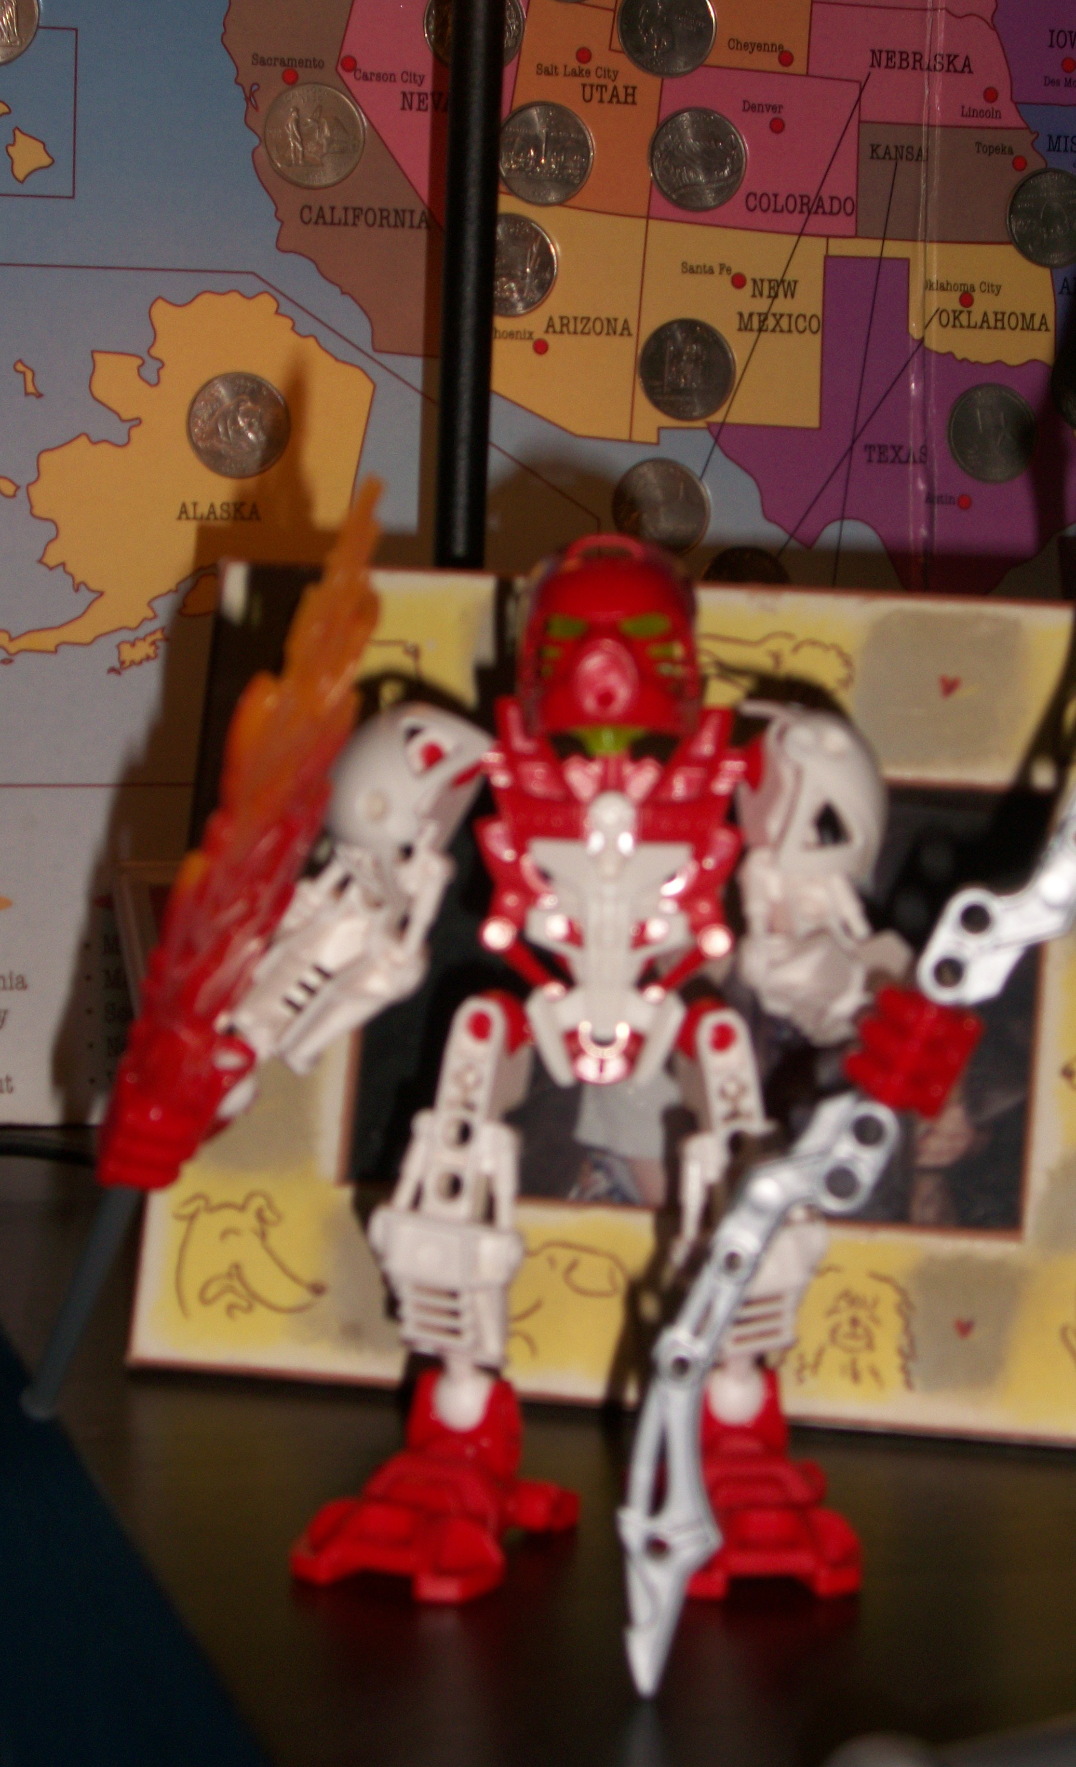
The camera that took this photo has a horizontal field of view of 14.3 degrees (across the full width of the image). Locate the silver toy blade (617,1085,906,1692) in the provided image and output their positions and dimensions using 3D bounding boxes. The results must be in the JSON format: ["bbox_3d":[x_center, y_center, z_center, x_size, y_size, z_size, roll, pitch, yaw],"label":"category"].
[{"bbox_3d":[0.025,0.067,0.577,0.019,0.088,0.009,24,12,0],"label":"silver toy blade"}]

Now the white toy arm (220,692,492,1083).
[{"bbox_3d":[-0.024,0.001,0.620,0.028,0.062,0.034,20,-25,6],"label":"white toy arm"}]

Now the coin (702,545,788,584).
[{"bbox_3d":[0.049,-0.067,1.014,0.024,0.024,0.002,1,0,-16],"label":"coin"}]

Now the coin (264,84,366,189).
[{"bbox_3d":[-0.051,-0.172,0.985,0.024,0.024,0.002,1,0,-16],"label":"coin"}]

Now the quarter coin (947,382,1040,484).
[{"bbox_3d":[0.110,-0.109,1.036,0.024,0.024,0.002,1,0,-22],"label":"quarter coin"}]

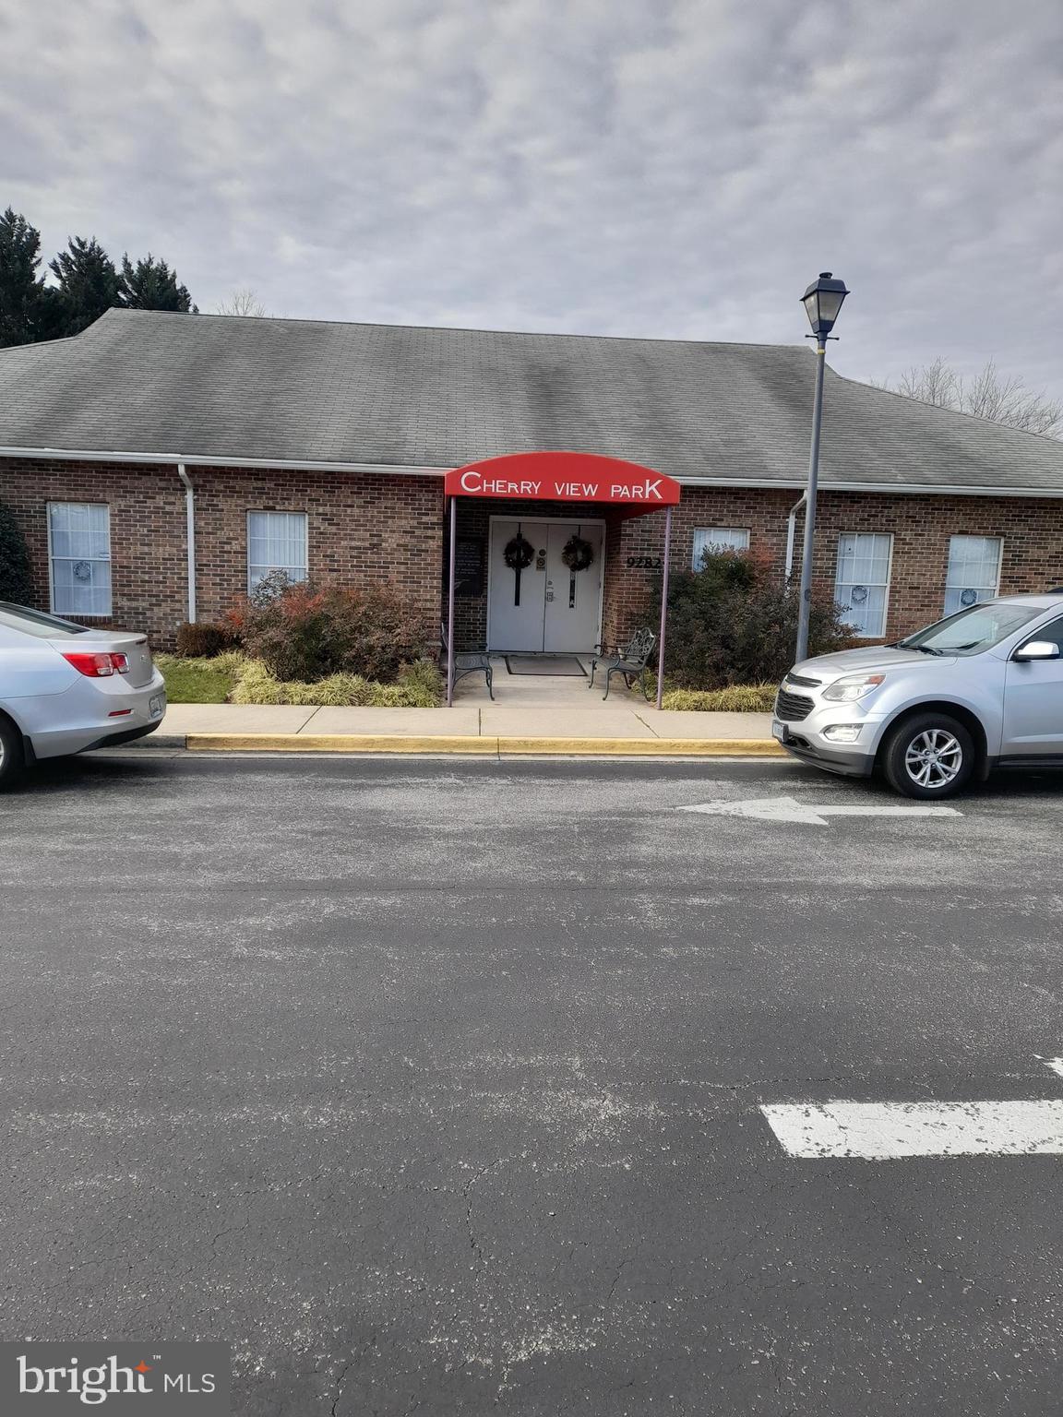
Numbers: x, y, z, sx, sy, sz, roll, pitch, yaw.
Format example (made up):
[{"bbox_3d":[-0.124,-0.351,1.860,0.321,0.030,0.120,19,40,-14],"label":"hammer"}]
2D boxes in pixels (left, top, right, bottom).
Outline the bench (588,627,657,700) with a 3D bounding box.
[{"bbox_3d":[1.185,-0.613,13.283,0.630,0.870,1.230,1,7,-5],"label":"bench"}]

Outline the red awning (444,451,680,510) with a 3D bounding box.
[{"bbox_3d":[0.218,-2.885,13.524,2.720,0.580,3.750,1,7,-5],"label":"red awning"}]

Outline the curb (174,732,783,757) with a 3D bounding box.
[{"bbox_3d":[-0.352,0.360,10.204,6.050,0.140,0.210,1,7,-5],"label":"curb"}]

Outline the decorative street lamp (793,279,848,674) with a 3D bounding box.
[{"bbox_3d":[3.390,-2.581,12.397,0.450,5.150,0.450,0,8,-11],"label":"decorative street lamp"}]

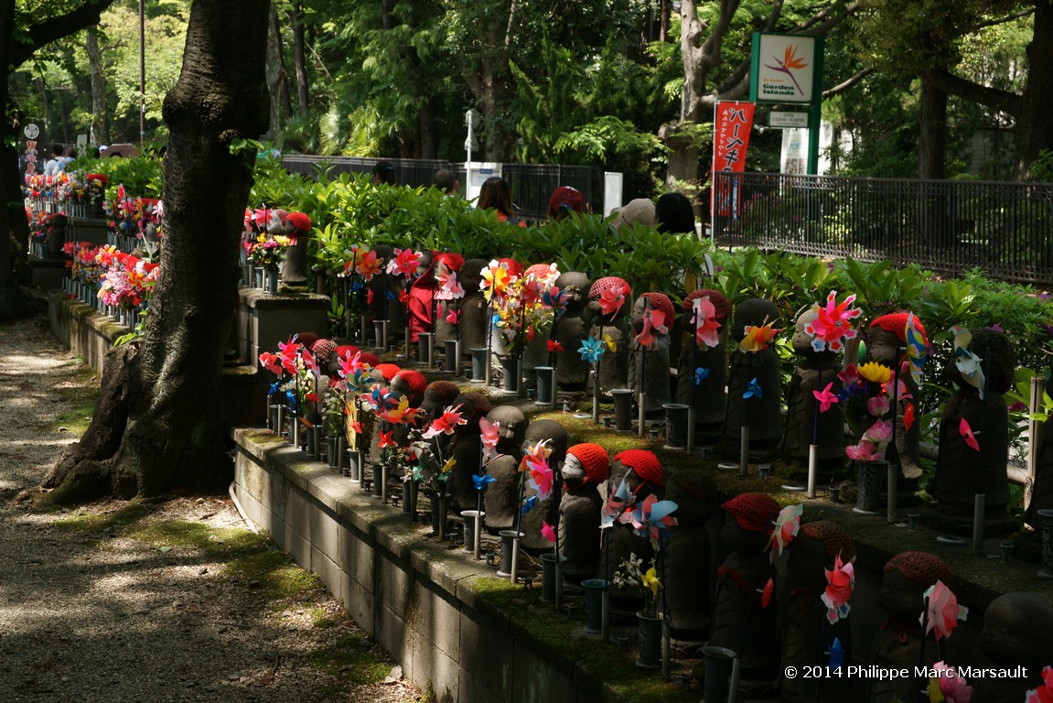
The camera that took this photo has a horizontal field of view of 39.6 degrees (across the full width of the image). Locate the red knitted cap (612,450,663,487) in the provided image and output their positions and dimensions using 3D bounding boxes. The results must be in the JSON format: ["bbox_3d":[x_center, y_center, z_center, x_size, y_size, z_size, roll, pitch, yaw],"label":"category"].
[{"bbox_3d":[0.331,0.346,4.333,0.140,0.108,0.146,2,6,0],"label":"red knitted cap"}]

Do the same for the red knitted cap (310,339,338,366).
[{"bbox_3d":[-0.956,0.002,6.900,0.135,0.110,0.135,0,7,0],"label":"red knitted cap"}]

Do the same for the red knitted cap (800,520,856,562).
[{"bbox_3d":[0.720,0.453,3.488,0.138,0.100,0.140,2,6,0],"label":"red knitted cap"}]

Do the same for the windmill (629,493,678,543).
[{"bbox_3d":[0.303,0.408,3.550,0.128,0.128,0.045,2,7,14],"label":"windmill"}]

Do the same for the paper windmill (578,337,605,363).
[{"bbox_3d":[0.209,-0.003,4.700,0.086,0.086,0.032,1,7,12],"label":"paper windmill"}]

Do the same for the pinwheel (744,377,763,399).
[{"bbox_3d":[0.651,0.106,4.200,0.058,0.062,0.030,0,6,-13],"label":"pinwheel"}]

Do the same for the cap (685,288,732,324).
[{"bbox_3d":[0.565,-0.141,4.550,0.148,0.105,0.148,0,7,0],"label":"cap"}]

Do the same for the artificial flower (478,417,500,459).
[{"bbox_3d":[-0.117,0.274,4.634,0.050,0.135,0.130,5,7,25],"label":"artificial flower"}]

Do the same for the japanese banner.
[{"bbox_3d":[3.223,-2.987,22.800,0.600,1.800,0.080,-1,7,-9],"label":"japanese banner"}]

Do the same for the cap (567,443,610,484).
[{"bbox_3d":[0.185,0.333,4.340,0.125,0.115,0.128,1,6,0],"label":"cap"}]

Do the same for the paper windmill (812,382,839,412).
[{"bbox_3d":[0.786,0.119,3.840,0.085,0.086,0.035,-2,7,-29],"label":"paper windmill"}]

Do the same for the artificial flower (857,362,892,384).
[{"bbox_3d":[0.883,0.055,3.717,0.088,0.062,0.090,-1,7,-25],"label":"artificial flower"}]

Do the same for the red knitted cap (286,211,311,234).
[{"bbox_3d":[-1.324,-0.747,8.500,0.140,0.118,0.135,1,6,0],"label":"red knitted cap"}]

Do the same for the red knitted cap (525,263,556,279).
[{"bbox_3d":[0.058,-0.295,5.650,0.140,0.105,0.140,0,7,0],"label":"red knitted cap"}]

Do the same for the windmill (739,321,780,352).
[{"bbox_3d":[0.665,-0.043,4.170,0.120,0.100,0.055,0,6,-13],"label":"windmill"}]

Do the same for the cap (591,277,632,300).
[{"bbox_3d":[0.316,-0.235,5.490,0.152,0.088,0.145,1,6,0],"label":"cap"}]

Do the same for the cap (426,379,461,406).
[{"bbox_3d":[-0.315,0.157,5.530,0.137,0.100,0.130,1,6,0],"label":"cap"}]

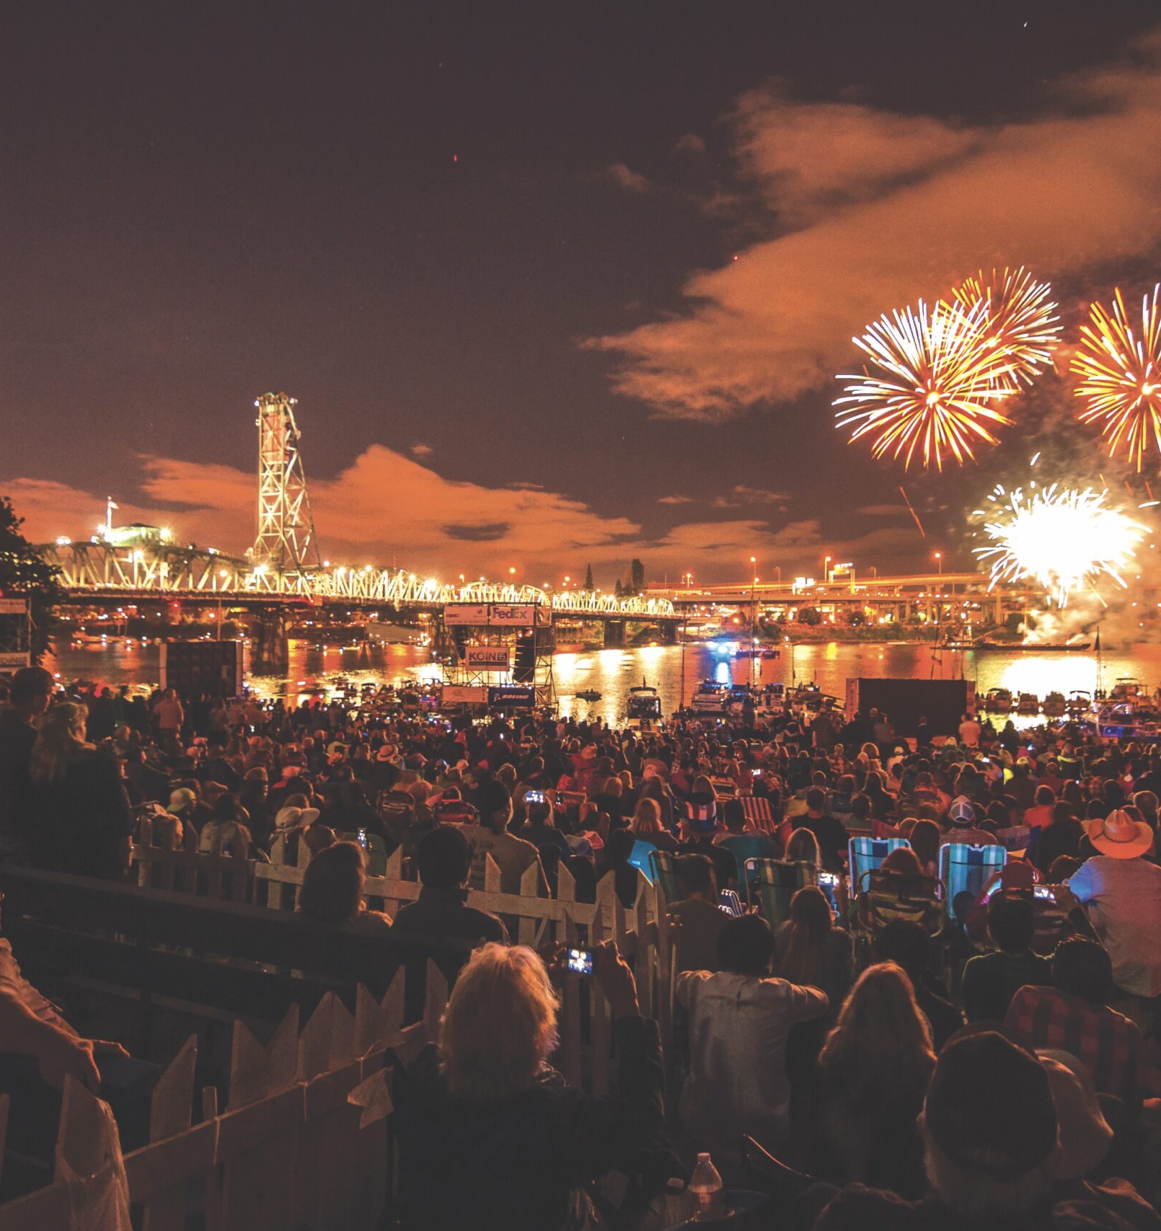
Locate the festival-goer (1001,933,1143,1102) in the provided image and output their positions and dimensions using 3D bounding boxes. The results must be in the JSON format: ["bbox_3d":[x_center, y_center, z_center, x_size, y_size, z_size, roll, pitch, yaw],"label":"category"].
[{"bbox_3d":[1.880,1.710,3.560,0.560,1.050,0.820,0,-1,26],"label":"festival-goer"}]

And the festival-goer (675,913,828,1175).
[{"bbox_3d":[0.650,1.530,3.500,0.570,0.950,0.780,0,-1,9],"label":"festival-goer"}]

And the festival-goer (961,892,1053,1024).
[{"bbox_3d":[1.860,1.620,4.050,0.460,0.920,0.700,0,-1,16],"label":"festival-goer"}]

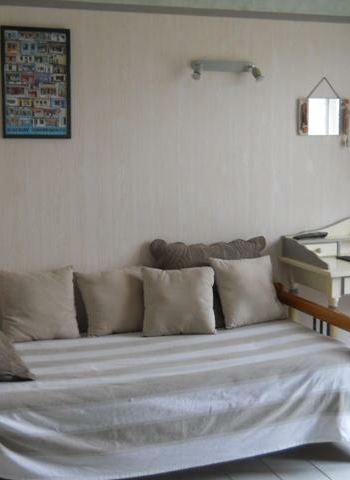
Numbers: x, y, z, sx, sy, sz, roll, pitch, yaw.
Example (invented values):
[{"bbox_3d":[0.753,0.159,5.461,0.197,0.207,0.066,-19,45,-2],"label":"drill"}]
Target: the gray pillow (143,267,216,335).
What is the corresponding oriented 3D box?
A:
[{"bbox_3d":[0.023,0.319,3.550,0.365,0.360,0.130,-1,-16,-4],"label":"gray pillow"}]

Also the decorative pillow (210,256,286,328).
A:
[{"bbox_3d":[0.400,0.280,3.720,0.360,0.360,0.130,-3,-25,-18],"label":"decorative pillow"}]

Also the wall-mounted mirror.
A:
[{"bbox_3d":[0.863,-0.724,4.008,0.311,0.222,0.025,-3,7,-18],"label":"wall-mounted mirror"}]

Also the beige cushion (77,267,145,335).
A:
[{"bbox_3d":[-0.317,0.317,3.580,0.360,0.360,0.130,-3,-25,-20],"label":"beige cushion"}]

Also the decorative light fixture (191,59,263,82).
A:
[{"bbox_3d":[0.292,-0.931,3.754,0.400,0.119,0.110,-3,7,-18],"label":"decorative light fixture"}]

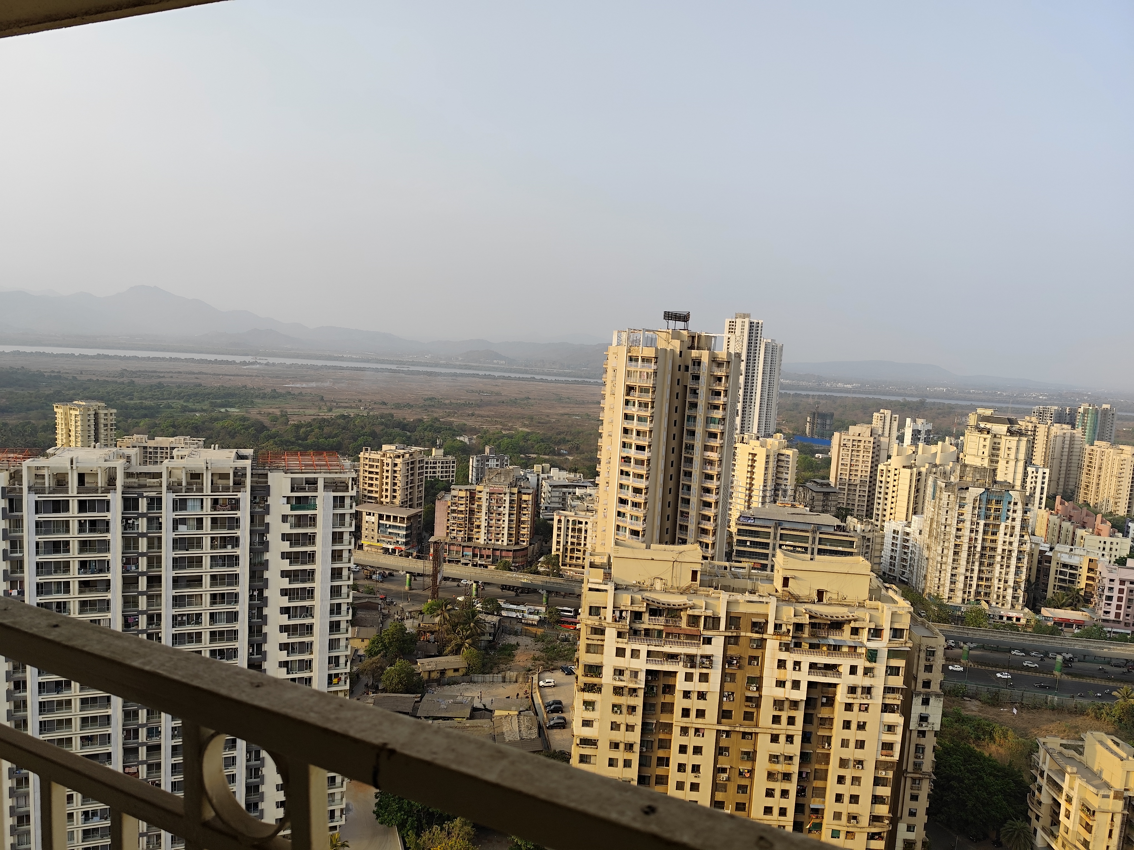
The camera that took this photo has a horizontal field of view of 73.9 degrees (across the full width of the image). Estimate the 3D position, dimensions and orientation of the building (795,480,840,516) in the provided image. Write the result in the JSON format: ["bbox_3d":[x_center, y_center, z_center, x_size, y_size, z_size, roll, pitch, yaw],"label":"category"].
[{"bbox_3d":[126.590,42.200,385.330,15.500,29.000,18.000,3,6,-5],"label":"building"}]

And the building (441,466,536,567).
[{"bbox_3d":[-34.840,39.340,323.290,39.500,38.500,22.000,4,6,6],"label":"building"}]

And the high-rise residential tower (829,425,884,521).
[{"bbox_3d":[173.130,26.950,452.370,30.500,52.500,21.000,5,6,18],"label":"high-rise residential tower"}]

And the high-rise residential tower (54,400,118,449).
[{"bbox_3d":[-270.890,9.890,424.370,25.700,47.000,18.500,7,7,28],"label":"high-rise residential tower"}]

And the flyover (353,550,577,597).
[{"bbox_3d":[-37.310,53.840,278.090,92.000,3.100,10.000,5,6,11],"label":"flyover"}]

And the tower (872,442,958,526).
[{"bbox_3d":[180.590,37.560,392.700,40.000,53.000,18.500,0,7,-32],"label":"tower"}]

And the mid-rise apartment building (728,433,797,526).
[{"bbox_3d":[97.410,31.900,378.000,22.000,49.500,30.000,-3,9,-45],"label":"mid-rise apartment building"}]

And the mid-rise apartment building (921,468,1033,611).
[{"bbox_3d":[160.810,44.520,298.440,33.000,53.000,20.500,4,6,7],"label":"mid-rise apartment building"}]

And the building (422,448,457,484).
[{"bbox_3d":[-83.450,26.610,472.440,24.000,26.000,15.000,0,7,-30],"label":"building"}]

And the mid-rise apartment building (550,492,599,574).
[{"bbox_3d":[4.000,46.510,318.280,18.300,30.000,16.000,5,6,14],"label":"mid-rise apartment building"}]

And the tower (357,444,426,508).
[{"bbox_3d":[-80.670,28.950,349.880,21.500,38.000,18.000,6,7,22],"label":"tower"}]

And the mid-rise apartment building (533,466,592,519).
[{"bbox_3d":[-1.980,36.800,391.340,28.000,25.000,20.000,3,6,-5],"label":"mid-rise apartment building"}]

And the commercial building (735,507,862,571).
[{"bbox_3d":[87.470,48.110,289.850,45.000,31.000,24.000,5,6,12],"label":"commercial building"}]

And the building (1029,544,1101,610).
[{"bbox_3d":[193.200,57.830,293.990,24.500,25.500,17.000,7,7,30],"label":"building"}]

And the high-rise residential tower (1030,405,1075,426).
[{"bbox_3d":[485.430,12.090,757.300,33.000,62.000,21.500,0,7,-27],"label":"high-rise residential tower"}]

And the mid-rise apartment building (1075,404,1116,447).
[{"bbox_3d":[504.820,13.760,725.820,27.000,66.000,19.000,0,7,-28],"label":"mid-rise apartment building"}]

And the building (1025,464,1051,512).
[{"bbox_3d":[253.450,43.230,418.280,15.500,45.000,15.500,4,6,5],"label":"building"}]

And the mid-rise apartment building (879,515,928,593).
[{"bbox_3d":[153.980,54.740,328.240,16.000,29.500,31.000,1,6,-19],"label":"mid-rise apartment building"}]

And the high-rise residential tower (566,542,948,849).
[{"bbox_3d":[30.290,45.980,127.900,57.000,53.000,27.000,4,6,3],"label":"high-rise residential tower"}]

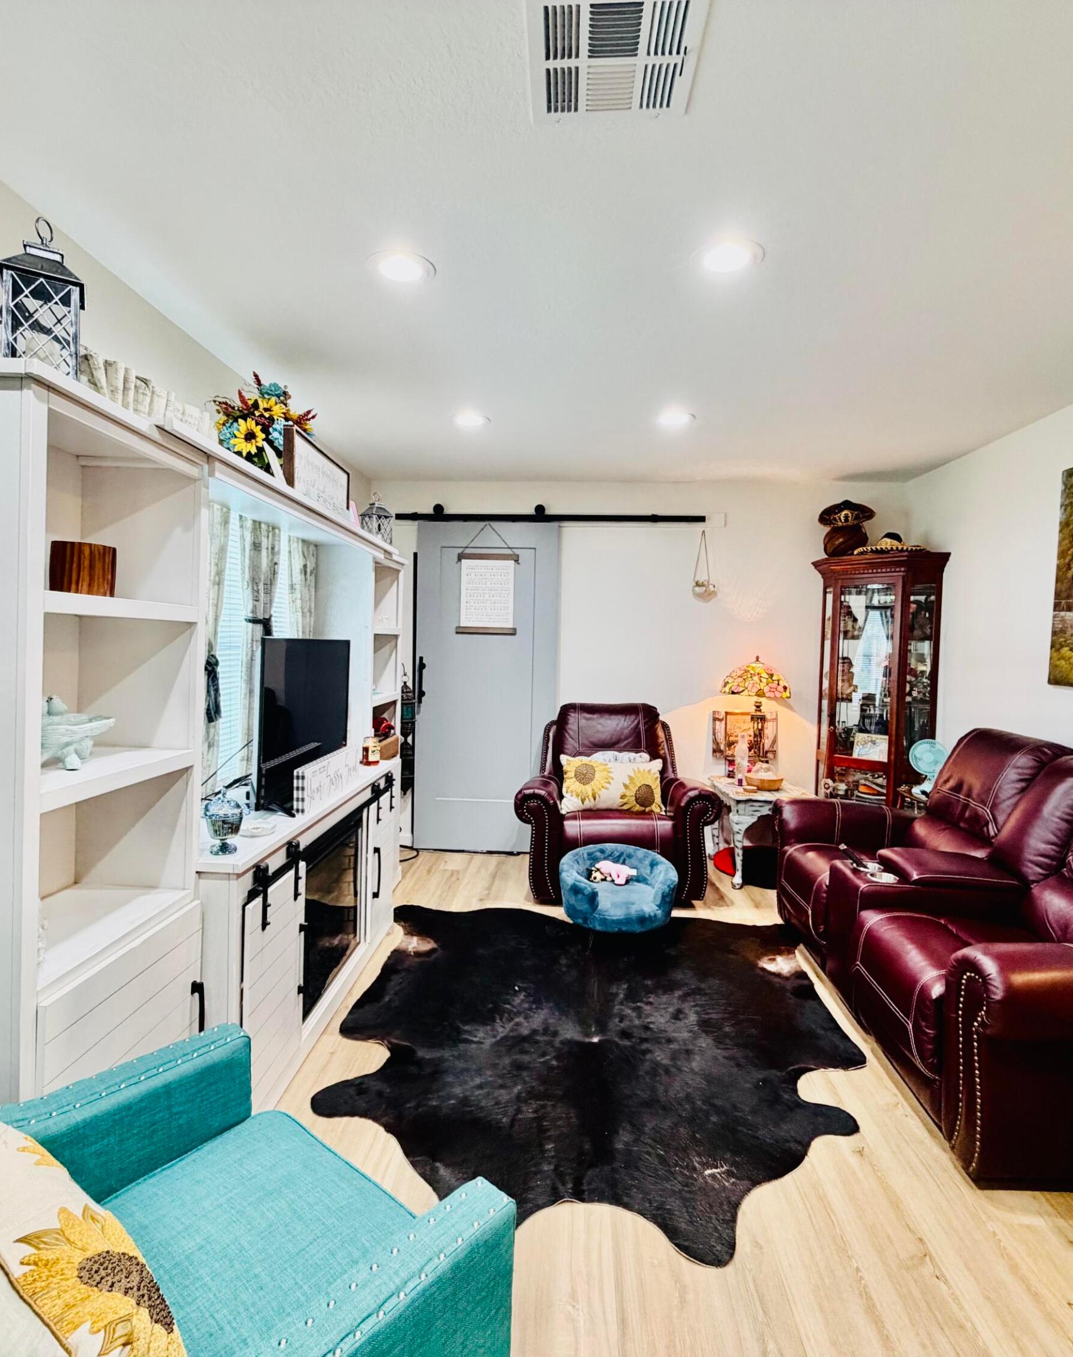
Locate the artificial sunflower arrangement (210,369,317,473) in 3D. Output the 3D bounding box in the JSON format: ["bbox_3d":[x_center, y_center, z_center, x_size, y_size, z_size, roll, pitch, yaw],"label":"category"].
[{"bbox_3d":[-0.914,-0.812,2.459,0.300,0.390,0.340,1,2,2],"label":"artificial sunflower arrangement"}]

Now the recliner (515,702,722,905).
[{"bbox_3d":[0.460,0.680,4.345,1.120,1.020,0.940,1,2,0],"label":"recliner"}]

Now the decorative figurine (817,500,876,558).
[{"bbox_3d":[1.900,-0.898,4.465,0.355,0.375,0.340,2,3,23],"label":"decorative figurine"}]

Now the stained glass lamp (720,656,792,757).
[{"bbox_3d":[1.348,0.209,4.481,0.430,0.690,0.430,1,2,2],"label":"stained glass lamp"}]

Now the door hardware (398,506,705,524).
[{"bbox_3d":[0.088,-1.065,4.762,2.000,0.100,0.070,1,2,2],"label":"door hardware"}]

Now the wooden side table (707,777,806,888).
[{"bbox_3d":[1.425,0.950,4.487,0.540,0.515,0.610,1,2,2],"label":"wooden side table"}]

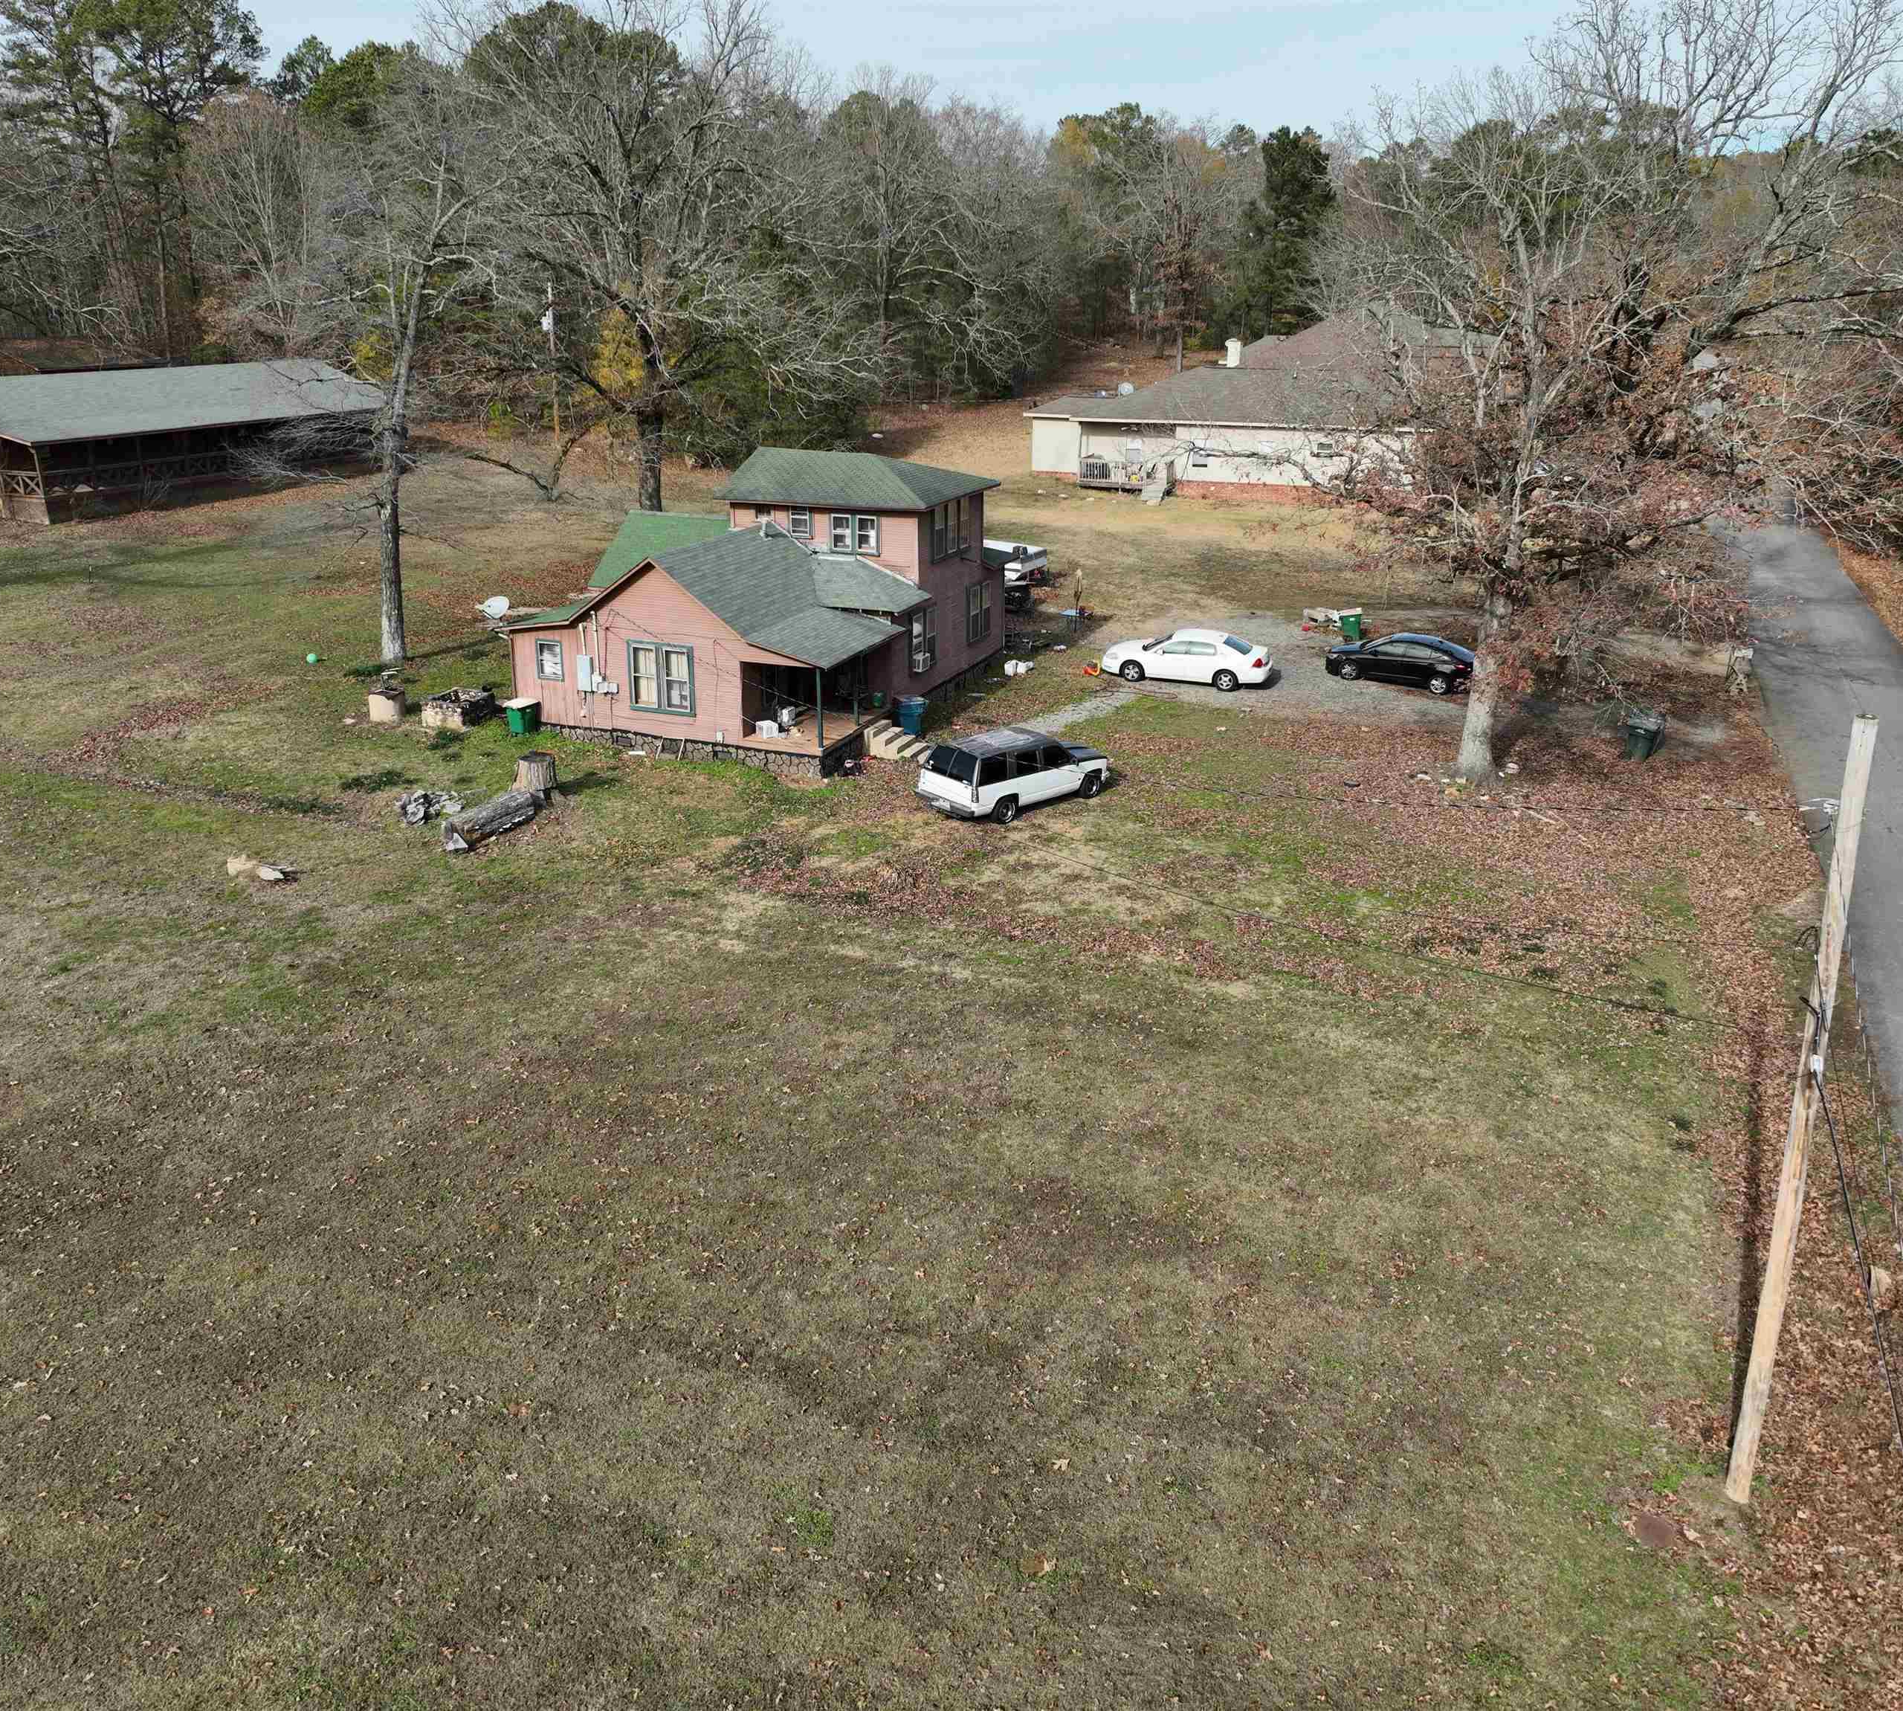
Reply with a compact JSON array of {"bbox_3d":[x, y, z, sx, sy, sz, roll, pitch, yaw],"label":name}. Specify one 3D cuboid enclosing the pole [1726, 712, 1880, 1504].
[{"bbox_3d":[8.812,3.029,16.522,0.280,9.230,0.280,-2,20,1],"label":"pole"}]

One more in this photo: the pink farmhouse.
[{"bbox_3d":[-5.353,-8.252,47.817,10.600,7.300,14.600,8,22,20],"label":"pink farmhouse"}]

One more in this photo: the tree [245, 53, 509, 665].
[{"bbox_3d":[-16.700,-14.258,47.187,8.200,17.400,8.000,0,20,0],"label":"tree"}]

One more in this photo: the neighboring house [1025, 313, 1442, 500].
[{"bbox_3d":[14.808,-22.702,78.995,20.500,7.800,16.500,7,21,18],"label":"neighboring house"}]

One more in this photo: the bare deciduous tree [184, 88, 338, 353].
[{"bbox_3d":[-44.500,-39.677,102.606,10.000,18.000,9.500,0,20,0],"label":"bare deciduous tree"}]

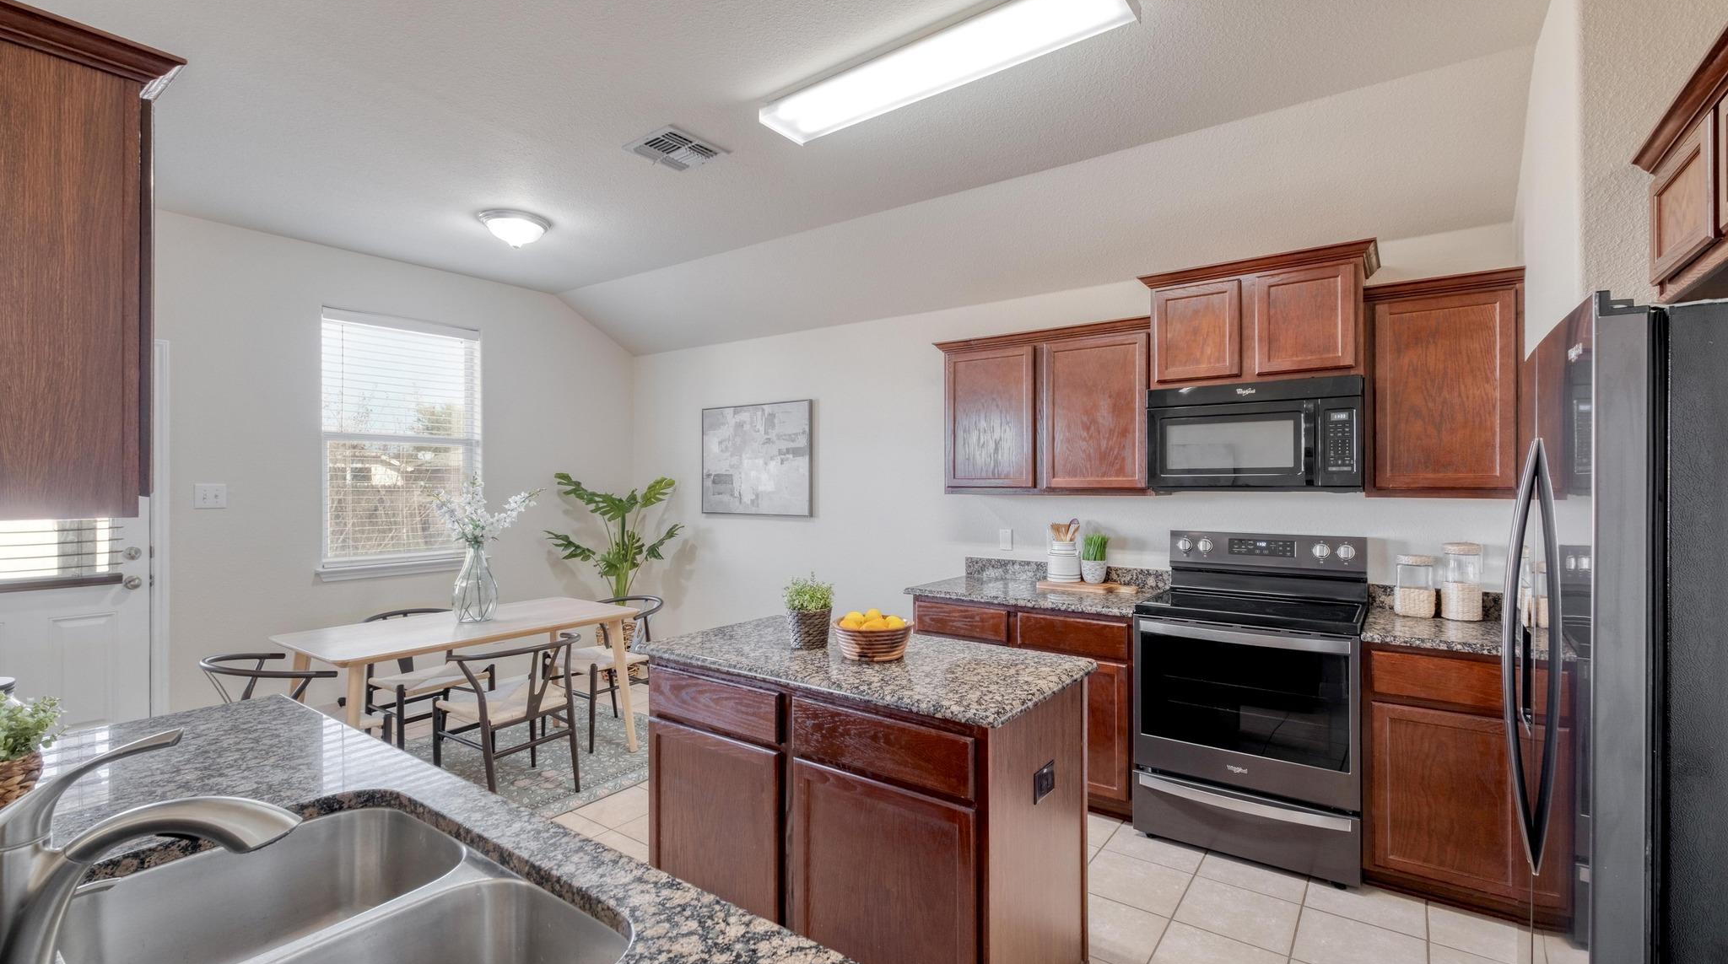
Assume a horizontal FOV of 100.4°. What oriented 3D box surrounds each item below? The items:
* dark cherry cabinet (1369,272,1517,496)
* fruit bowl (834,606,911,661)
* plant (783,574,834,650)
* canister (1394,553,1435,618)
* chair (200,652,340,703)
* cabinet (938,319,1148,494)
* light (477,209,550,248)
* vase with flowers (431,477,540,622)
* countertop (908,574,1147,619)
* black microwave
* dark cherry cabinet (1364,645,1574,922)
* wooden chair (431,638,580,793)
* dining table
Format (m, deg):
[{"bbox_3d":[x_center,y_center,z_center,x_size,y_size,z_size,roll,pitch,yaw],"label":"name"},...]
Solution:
[{"bbox_3d":[2.198,-0.334,2.752,0.454,0.797,0.350,0,0,35],"label":"dark cherry cabinet"},{"bbox_3d":[0.026,0.459,2.178,0.237,0.125,0.237,0,0,0],"label":"fruit bowl"},{"bbox_3d":[-0.175,0.404,2.289,0.156,0.237,0.156,0,0,0],"label":"plant"},{"bbox_3d":[2.166,0.408,2.834,0.128,0.237,0.128,0,0,35],"label":"canister"},{"bbox_3d":[-2.334,1.070,2.933,0.530,0.730,0.520,0,0,36],"label":"chair"},{"bbox_3d":[0.927,-0.331,3.645,1.110,0.797,0.350,0,0,35],"label":"cabinet"},{"bbox_3d":[-1.760,-1.257,3.630,0.336,0.125,0.336,0,0,35],"label":"light"},{"bbox_3d":[-1.885,0.335,3.580,0.450,0.700,0.450,0,0,36],"label":"vase with flowers"},{"bbox_3d":[0.845,0.542,3.516,1.085,0.035,0.655,0,0,35],"label":"countertop"},{"bbox_3d":[1.651,-0.173,3.036,0.760,0.437,0.425,0,0,36],"label":"black microwave"},{"bbox_3d":[2.101,0.997,2.590,0.480,0.877,0.620,0,0,36],"label":"dark cherry cabinet"},{"bbox_3d":[-1.604,1.073,3.294,0.520,0.725,0.530,0,0,36],"label":"wooden chair"},{"bbox_3d":[-1.880,1.055,3.472,0.830,0.738,1.380,0,0,35],"label":"dining table"}]

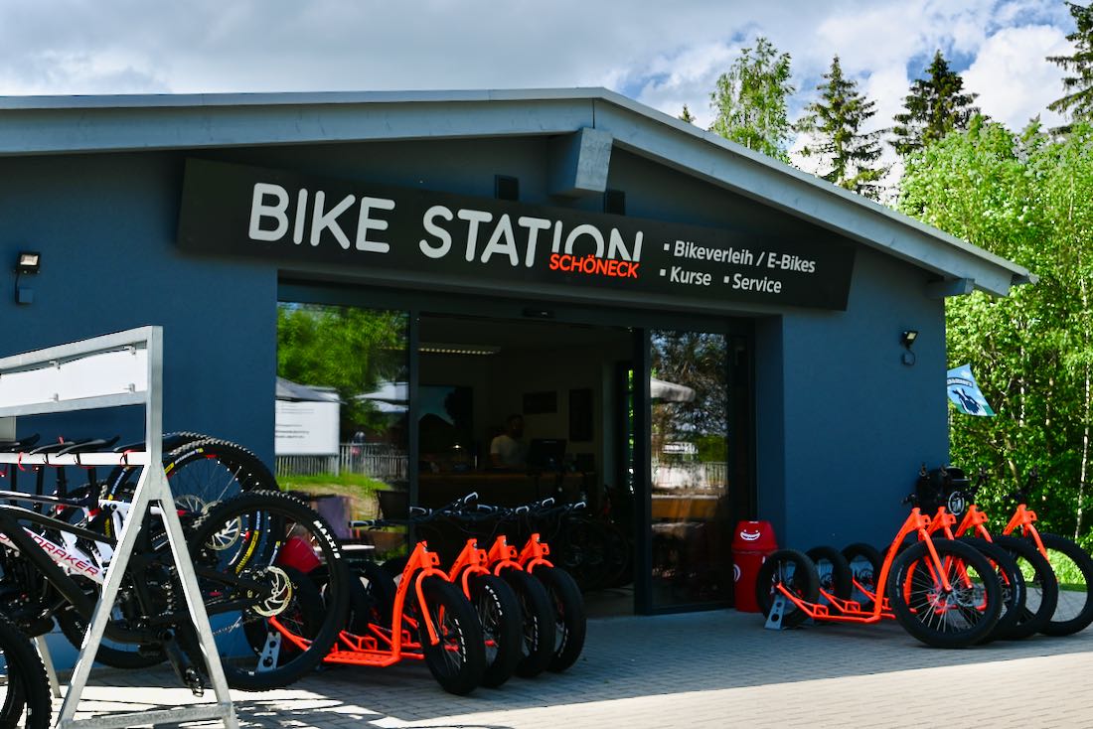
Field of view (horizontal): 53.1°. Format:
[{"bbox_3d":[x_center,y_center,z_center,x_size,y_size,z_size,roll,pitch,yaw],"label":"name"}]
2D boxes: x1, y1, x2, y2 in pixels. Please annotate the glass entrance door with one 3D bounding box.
[{"bbox_3d":[1.218,0.906,9.332,0.980,2.340,0.070,3,-6,-31],"label":"glass entrance door"}]

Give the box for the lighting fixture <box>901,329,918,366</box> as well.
[{"bbox_3d":[3.401,-0.168,10.235,0.140,0.330,0.130,3,-6,-31],"label":"lighting fixture"}]

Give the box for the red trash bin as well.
[{"bbox_3d":[1.785,1.709,9.341,0.350,0.760,0.350,-3,-5,29],"label":"red trash bin"}]

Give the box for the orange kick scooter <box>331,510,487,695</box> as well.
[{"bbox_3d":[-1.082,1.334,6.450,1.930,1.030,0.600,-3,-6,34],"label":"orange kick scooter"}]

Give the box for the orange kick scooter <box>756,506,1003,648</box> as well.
[{"bbox_3d":[2.278,1.440,8.035,0.580,1.080,1.950,3,-6,-35],"label":"orange kick scooter"}]

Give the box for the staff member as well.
[{"bbox_3d":[-0.395,1.374,11.225,0.470,1.740,0.350,5,-7,-44],"label":"staff member"}]

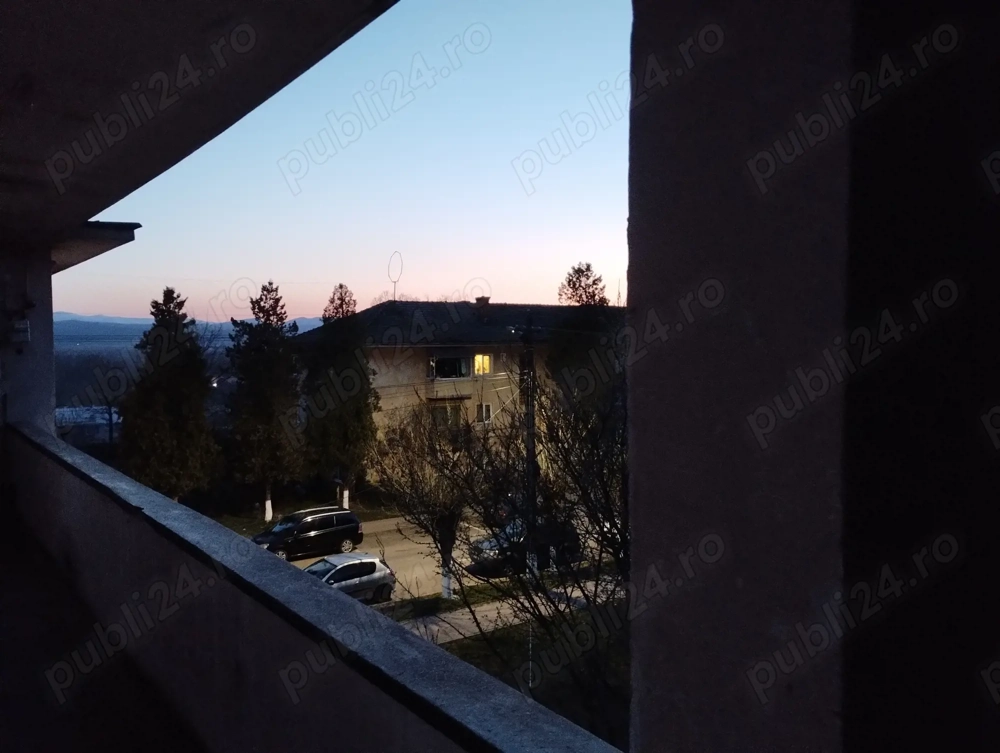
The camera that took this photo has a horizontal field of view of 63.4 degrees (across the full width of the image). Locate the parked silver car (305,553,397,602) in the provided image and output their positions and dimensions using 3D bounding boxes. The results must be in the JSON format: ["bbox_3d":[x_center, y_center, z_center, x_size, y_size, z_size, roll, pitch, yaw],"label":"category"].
[{"bbox_3d":[-5.420,6.680,26.330,3.920,1.450,1.680,-1,2,-37],"label":"parked silver car"}]

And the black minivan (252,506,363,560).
[{"bbox_3d":[-7.830,6.350,32.500,4.470,1.660,1.800,-1,2,-36],"label":"black minivan"}]

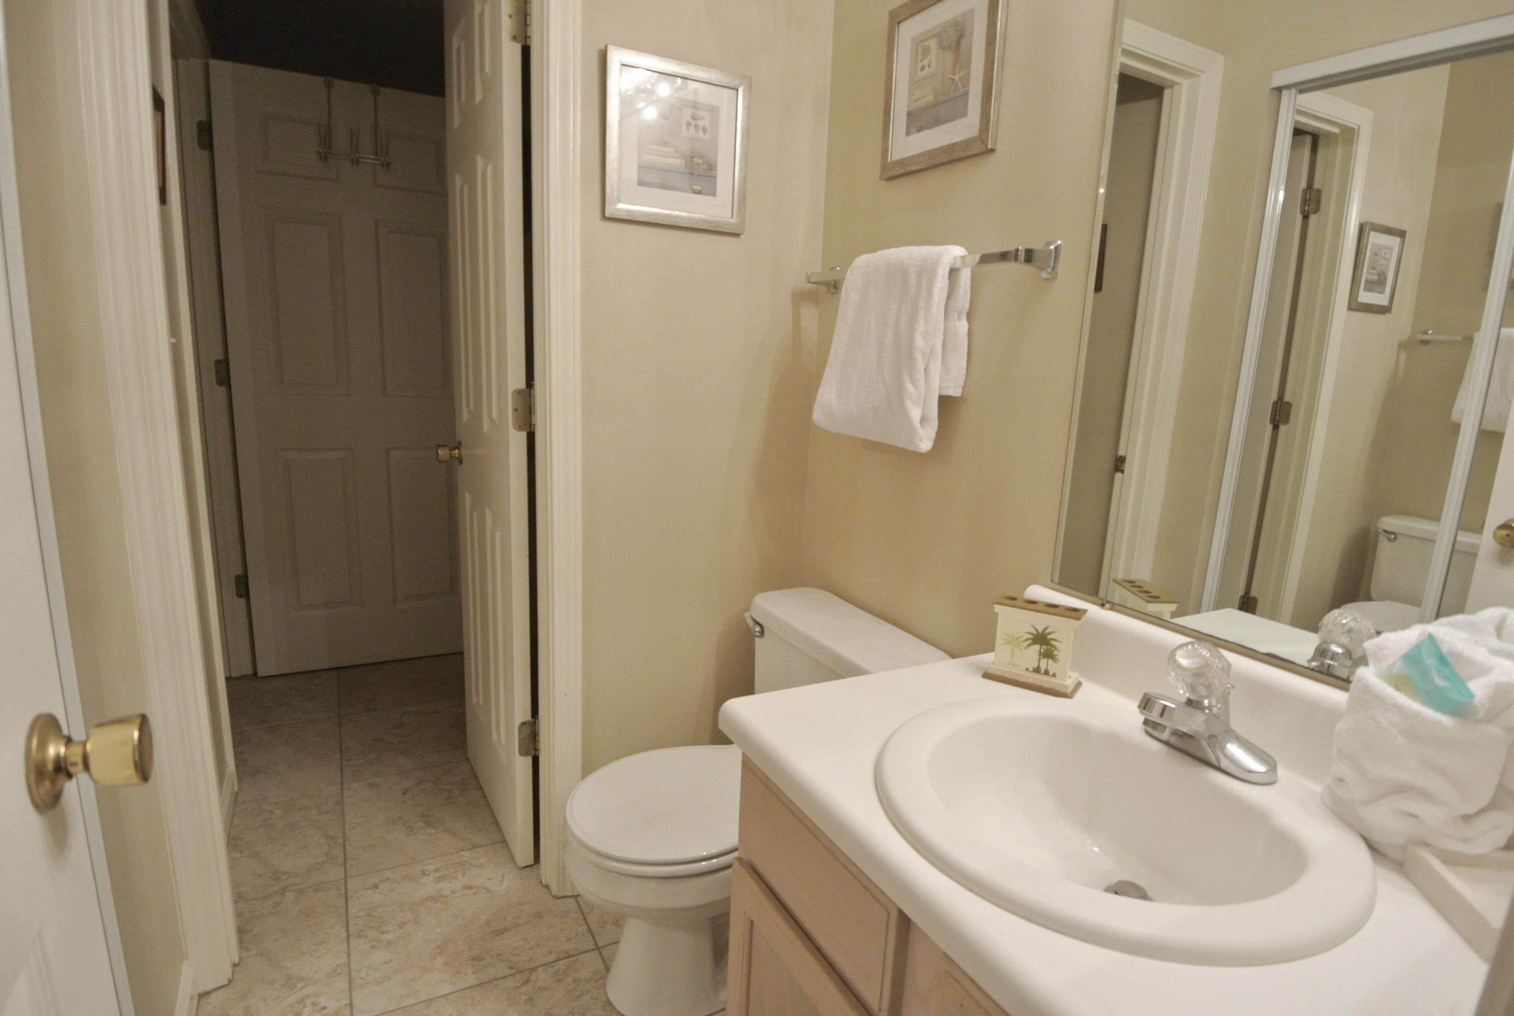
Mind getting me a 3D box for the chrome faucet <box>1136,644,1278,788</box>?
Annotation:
[{"bbox_3d":[0.518,0.235,0.900,0.150,0.133,0.156,-4,13,-29],"label":"chrome faucet"}]

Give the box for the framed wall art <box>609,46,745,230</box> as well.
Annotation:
[{"bbox_3d":[-0.159,-0.734,1.545,0.312,0.314,0.020,-4,13,-29],"label":"framed wall art"}]

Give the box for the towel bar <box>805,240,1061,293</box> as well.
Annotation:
[{"bbox_3d":[0.286,-0.451,1.450,0.074,0.055,0.650,-4,13,-29],"label":"towel bar"}]

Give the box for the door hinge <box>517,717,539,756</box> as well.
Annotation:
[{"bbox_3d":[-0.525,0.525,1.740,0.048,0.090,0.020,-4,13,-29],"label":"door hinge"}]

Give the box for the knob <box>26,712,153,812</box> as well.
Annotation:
[{"bbox_3d":[-0.482,0.181,0.556,0.060,0.067,0.067,-3,12,-26],"label":"knob"}]

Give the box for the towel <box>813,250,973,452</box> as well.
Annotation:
[{"bbox_3d":[0.245,-0.308,1.467,0.093,0.355,0.385,-4,13,-29],"label":"towel"}]

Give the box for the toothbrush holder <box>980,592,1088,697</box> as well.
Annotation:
[{"bbox_3d":[0.425,0.208,1.151,0.126,0.117,0.060,9,13,32],"label":"toothbrush holder"}]

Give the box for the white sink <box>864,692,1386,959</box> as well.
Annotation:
[{"bbox_3d":[0.381,0.399,0.863,0.492,0.190,0.483,-4,13,-29],"label":"white sink"}]

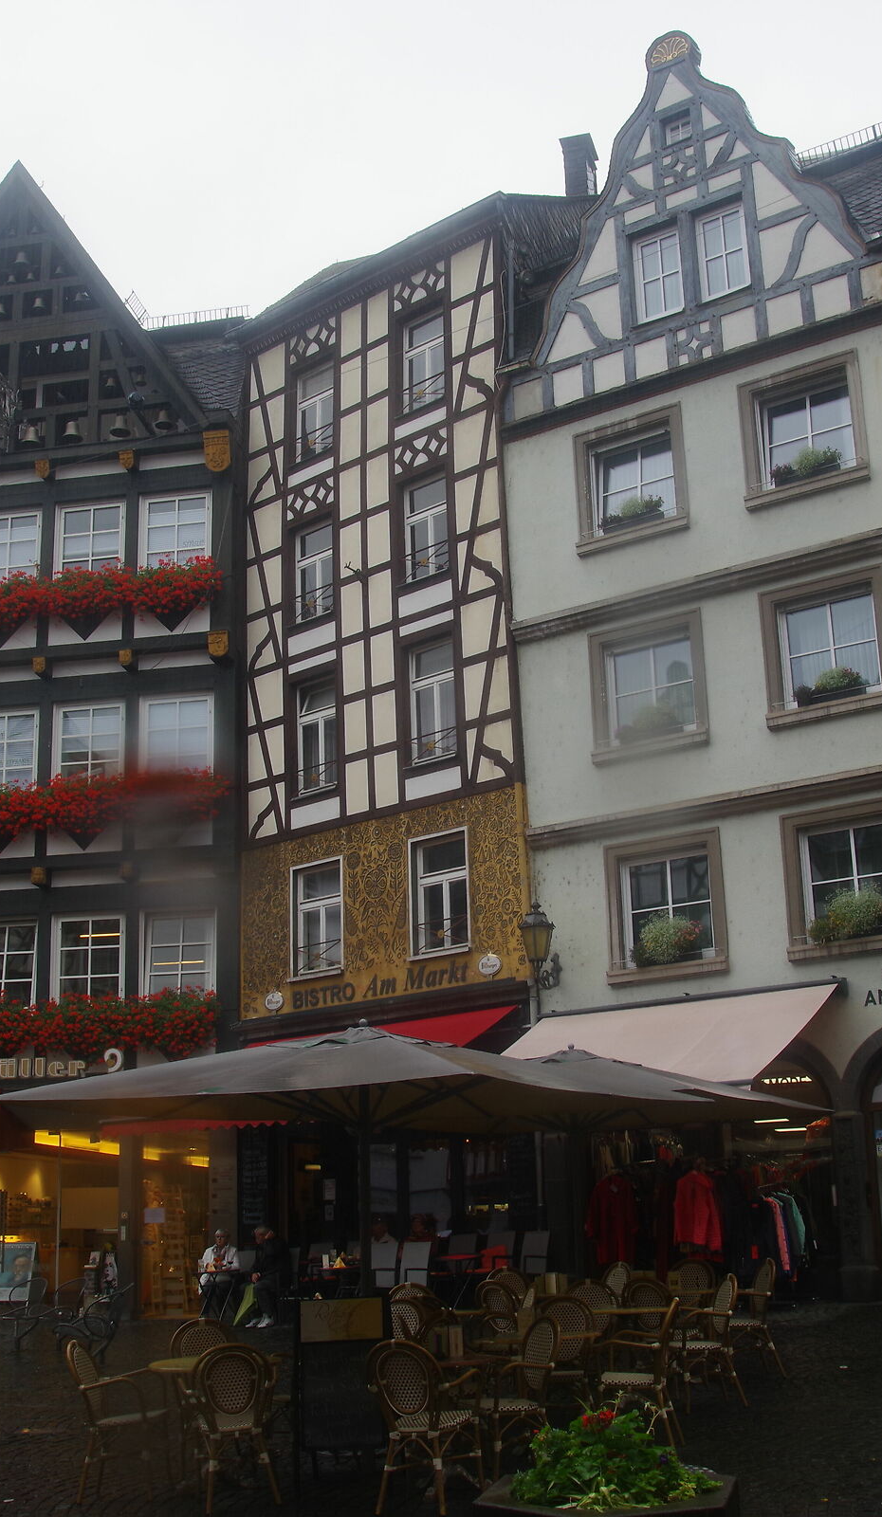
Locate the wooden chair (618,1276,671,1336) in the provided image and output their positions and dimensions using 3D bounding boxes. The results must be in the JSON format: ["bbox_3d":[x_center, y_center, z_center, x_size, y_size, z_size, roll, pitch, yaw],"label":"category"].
[{"bbox_3d":[1.749,4.496,12.301,0.550,0.895,0.570,-16,-19,37],"label":"wooden chair"}]

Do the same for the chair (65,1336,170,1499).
[{"bbox_3d":[-1.996,4.109,9.844,0.570,0.895,0.550,-6,-15,6],"label":"chair"}]

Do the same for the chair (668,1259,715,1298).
[{"bbox_3d":[2.257,4.855,13.790,0.550,0.895,0.570,-3,-15,-2],"label":"chair"}]

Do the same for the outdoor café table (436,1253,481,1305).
[{"bbox_3d":[0.226,6.628,19.767,0.620,0.730,0.620,-2,-15,0],"label":"outdoor café table"}]

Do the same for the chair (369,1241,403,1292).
[{"bbox_3d":[-0.820,6.491,19.451,0.570,0.950,0.600,-16,-20,42],"label":"chair"}]

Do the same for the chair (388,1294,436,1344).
[{"bbox_3d":[-0.119,4.441,11.764,0.570,0.900,0.600,-11,-17,32],"label":"chair"}]

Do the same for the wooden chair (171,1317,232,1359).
[{"bbox_3d":[-1.614,4.312,10.776,0.570,0.900,0.600,-1,-15,-3],"label":"wooden chair"}]

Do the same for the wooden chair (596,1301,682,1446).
[{"bbox_3d":[1.273,3.932,10.046,0.570,0.895,0.550,-8,-15,13],"label":"wooden chair"}]

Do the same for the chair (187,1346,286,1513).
[{"bbox_3d":[-1.206,3.900,9.310,0.550,0.900,0.590,5,-16,-24],"label":"chair"}]

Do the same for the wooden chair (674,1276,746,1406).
[{"bbox_3d":[1.940,4.316,11.671,0.570,0.895,0.550,-1,-15,-13],"label":"wooden chair"}]

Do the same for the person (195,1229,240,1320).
[{"bbox_3d":[-2.997,6.960,21.258,0.560,1.220,0.780,-4,-15,8],"label":"person"}]

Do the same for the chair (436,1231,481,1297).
[{"bbox_3d":[0.183,6.217,18.946,0.580,1.000,0.650,-13,-19,38],"label":"chair"}]

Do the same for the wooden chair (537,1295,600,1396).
[{"bbox_3d":[0.783,4.127,10.650,0.550,0.895,0.570,-12,-17,28],"label":"wooden chair"}]

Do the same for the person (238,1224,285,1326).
[{"bbox_3d":[-2.333,6.721,20.591,0.540,1.270,0.800,-15,-19,41],"label":"person"}]

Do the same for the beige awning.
[{"bbox_3d":[2.388,3.609,19.521,4.366,1.452,2.928,-12,-18,33],"label":"beige awning"}]

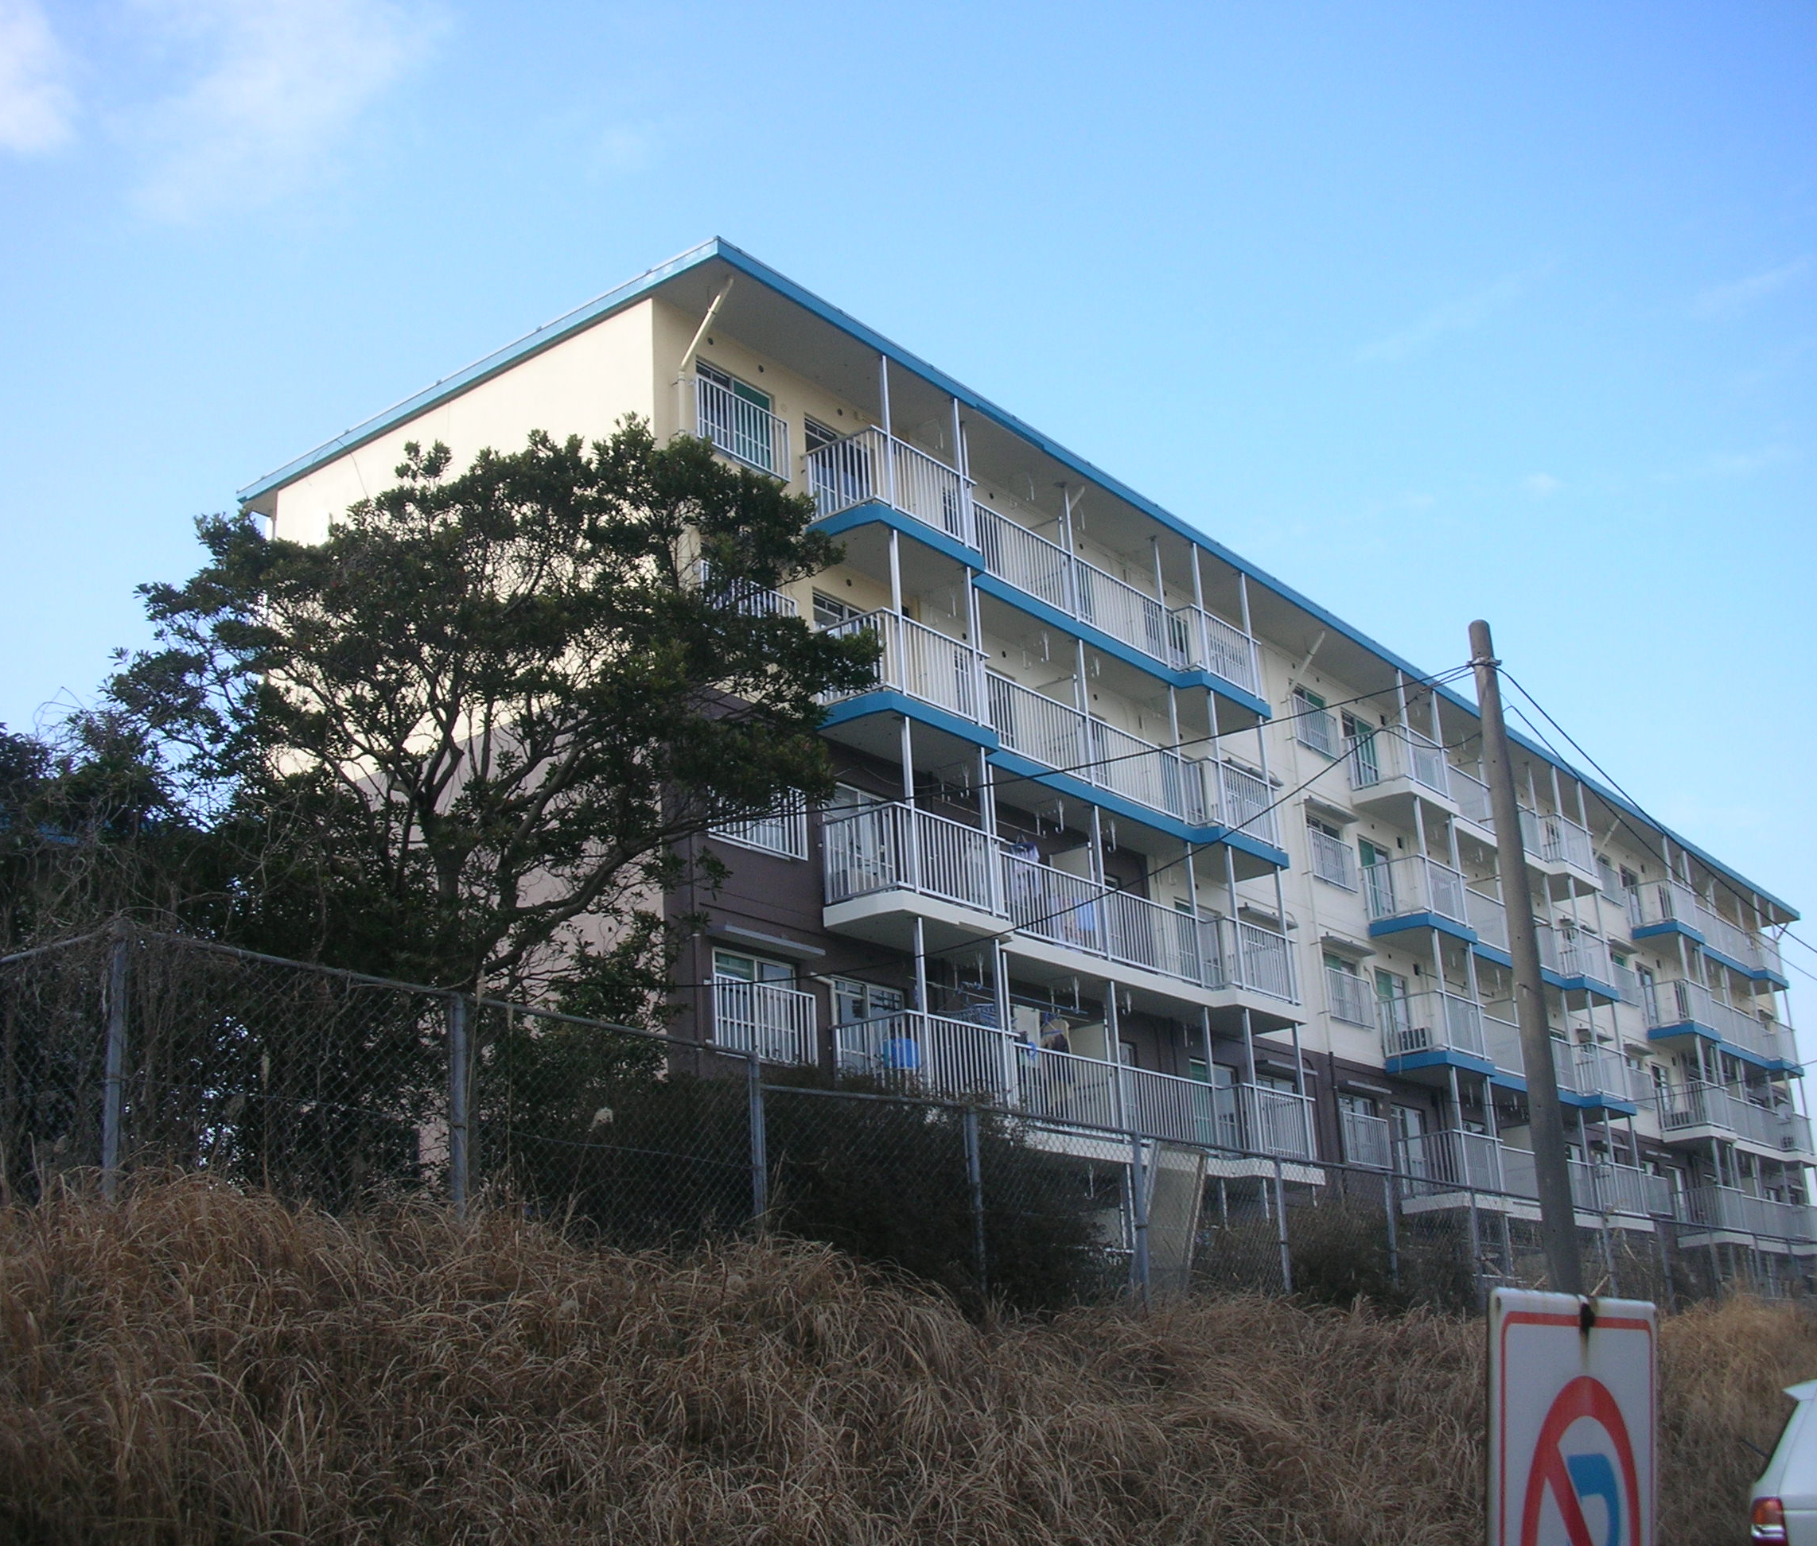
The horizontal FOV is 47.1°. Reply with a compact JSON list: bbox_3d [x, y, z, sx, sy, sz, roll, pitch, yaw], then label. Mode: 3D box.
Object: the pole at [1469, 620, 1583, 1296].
[{"bbox_3d":[4.281,1.902,14.234,0.230,6.300,0.230,-7,-18,16],"label":"pole"}]

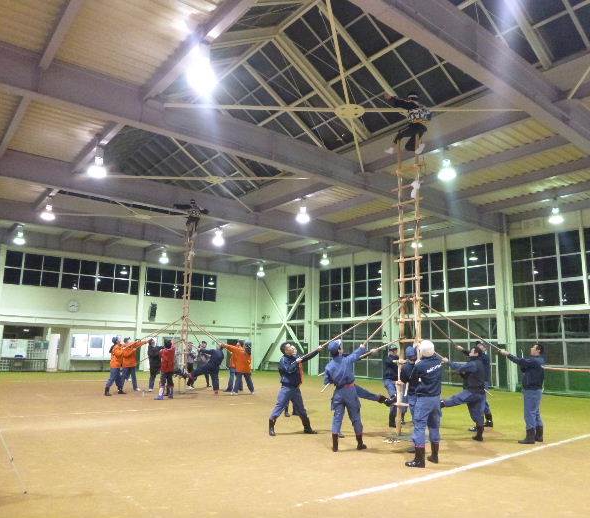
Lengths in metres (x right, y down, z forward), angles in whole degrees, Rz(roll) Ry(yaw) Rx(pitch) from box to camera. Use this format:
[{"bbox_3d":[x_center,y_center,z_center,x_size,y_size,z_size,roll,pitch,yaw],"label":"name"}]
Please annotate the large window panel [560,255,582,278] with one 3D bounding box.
[{"bbox_3d":[11.095,0.307,20.017,0.070,0.930,0.880,9,-13,-37],"label":"large window panel"}]

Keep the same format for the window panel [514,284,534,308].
[{"bbox_3d":[10.075,1.642,21.843,0.090,1.000,0.970,9,-13,-38],"label":"window panel"}]

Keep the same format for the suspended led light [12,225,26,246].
[{"bbox_3d":[-13.893,-1.185,25.138,0.560,0.950,0.560,1,-10,0],"label":"suspended led light"}]

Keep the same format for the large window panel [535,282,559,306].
[{"bbox_3d":[11.563,1.636,22.839,0.080,1.058,1.092,10,-13,-37],"label":"large window panel"}]

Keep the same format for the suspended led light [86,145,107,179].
[{"bbox_3d":[-5.886,-2.891,14.781,0.540,0.950,0.540,1,-10,0],"label":"suspended led light"}]

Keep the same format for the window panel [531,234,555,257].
[{"bbox_3d":[11.635,-0.583,23.235,0.080,0.999,1.104,10,-13,-37],"label":"window panel"}]

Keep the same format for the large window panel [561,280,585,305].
[{"bbox_3d":[12.282,1.461,21.931,0.080,1.083,1.018,10,-13,-37],"label":"large window panel"}]

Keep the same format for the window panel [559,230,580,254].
[{"bbox_3d":[11.111,-0.663,20.192,0.070,0.930,0.880,9,-13,-37],"label":"window panel"}]

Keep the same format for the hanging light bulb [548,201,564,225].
[{"bbox_3d":[9.790,-1.666,18.662,0.530,0.700,0.530,1,-10,0],"label":"hanging light bulb"}]

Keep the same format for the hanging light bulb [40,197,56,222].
[{"bbox_3d":[-11.047,-2.218,22.341,0.580,0.970,0.580,10,-13,-37],"label":"hanging light bulb"}]

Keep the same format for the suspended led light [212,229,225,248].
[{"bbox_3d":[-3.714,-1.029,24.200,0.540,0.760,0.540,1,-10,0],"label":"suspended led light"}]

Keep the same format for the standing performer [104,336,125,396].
[{"bbox_3d":[-5.545,3.321,15.400,0.720,1.770,0.550,6,-11,-24],"label":"standing performer"}]

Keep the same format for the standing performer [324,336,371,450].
[{"bbox_3d":[0.855,2.207,8.120,0.650,1.740,0.580,-6,-12,32],"label":"standing performer"}]

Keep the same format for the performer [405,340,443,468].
[{"bbox_3d":[1.886,2.086,7.336,0.420,1.738,0.500,-8,-14,41],"label":"performer"}]

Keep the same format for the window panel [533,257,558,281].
[{"bbox_3d":[10.752,0.478,21.225,0.090,1.050,1.020,9,-13,-38],"label":"window panel"}]

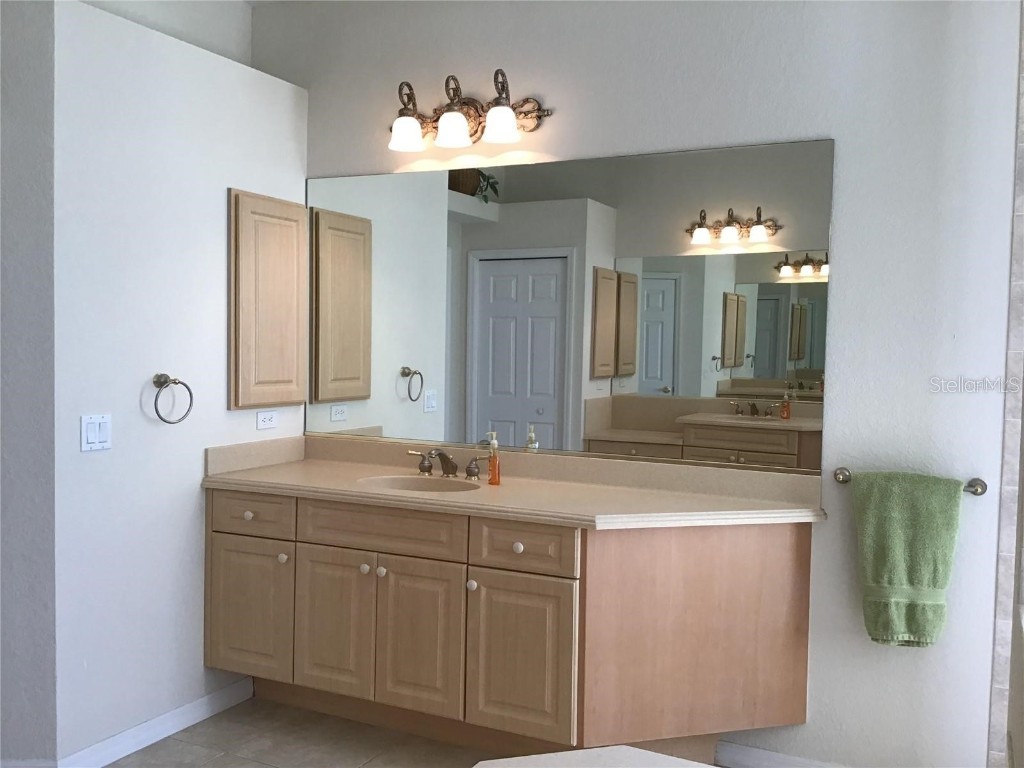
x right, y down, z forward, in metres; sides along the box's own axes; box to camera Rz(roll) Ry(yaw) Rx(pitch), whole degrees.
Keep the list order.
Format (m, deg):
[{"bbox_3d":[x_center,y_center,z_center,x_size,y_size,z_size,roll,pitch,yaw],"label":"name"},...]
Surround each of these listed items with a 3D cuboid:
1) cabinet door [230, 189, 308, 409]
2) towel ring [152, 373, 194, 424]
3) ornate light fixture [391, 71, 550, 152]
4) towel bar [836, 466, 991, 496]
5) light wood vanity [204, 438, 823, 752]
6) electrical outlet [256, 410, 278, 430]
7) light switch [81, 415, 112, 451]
[{"bbox_3d":[-0.962,-0.324,3.646,0.044,0.837,0.432,2,3,25],"label":"cabinet door"},{"bbox_3d":[-1.185,0.052,3.142,0.096,0.168,0.165,2,3,25],"label":"towel ring"},{"bbox_3d":[-0.206,-1.016,3.436,0.705,0.267,0.201,2,3,25],"label":"ornate light fixture"},{"bbox_3d":[1.241,0.306,2.869,0.448,0.058,0.075,2,3,25],"label":"towel bar"},{"bbox_3d":[-0.057,0.779,3.217,2.122,1.022,0.586,2,3,25],"label":"light wood vanity"},{"bbox_3d":[-0.977,0.146,3.689,0.012,0.070,0.119,2,3,25],"label":"electrical outlet"},{"bbox_3d":[-1.329,0.156,2.943,0.012,0.117,0.117,2,3,25],"label":"light switch"}]

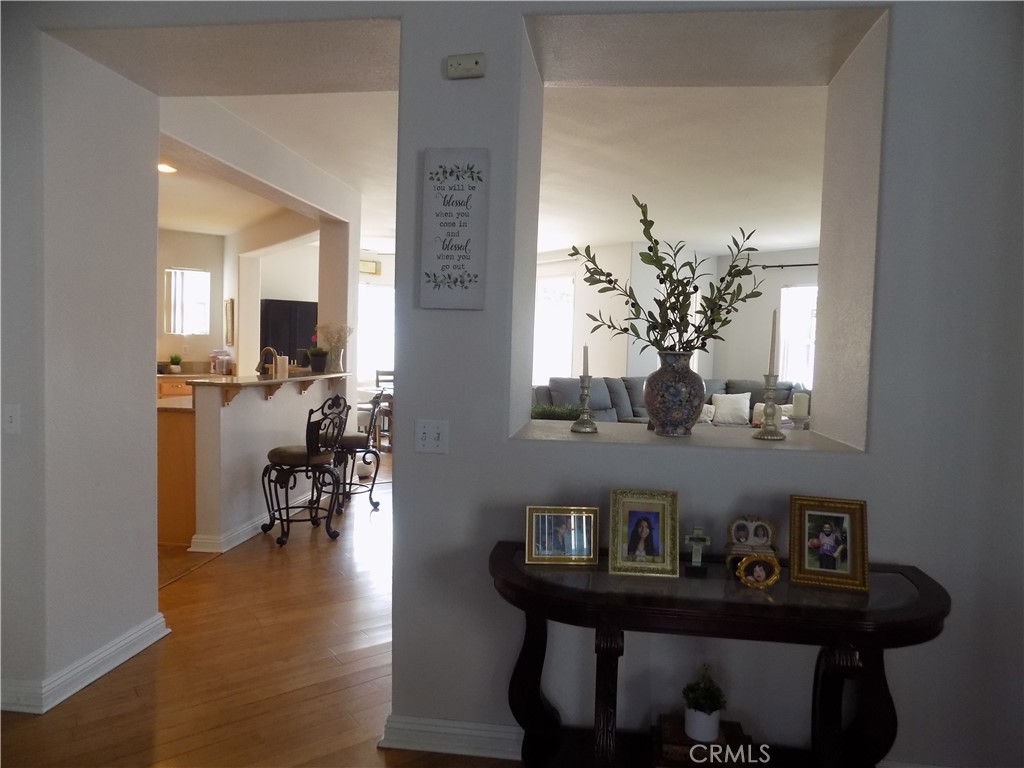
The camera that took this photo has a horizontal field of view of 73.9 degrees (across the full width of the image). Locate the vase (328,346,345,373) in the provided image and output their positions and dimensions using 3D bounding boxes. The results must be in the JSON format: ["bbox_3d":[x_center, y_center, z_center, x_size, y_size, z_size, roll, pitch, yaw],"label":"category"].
[{"bbox_3d":[-1.572,-0.213,6.075,0.146,0.232,0.146,2,3,7],"label":"vase"}]

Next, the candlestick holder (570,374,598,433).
[{"bbox_3d":[0.265,0.068,2.455,0.097,0.194,0.097,2,3,7],"label":"candlestick holder"}]

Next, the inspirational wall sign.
[{"bbox_3d":[-0.184,-0.495,2.186,0.205,0.512,0.030,2,3,8],"label":"inspirational wall sign"}]

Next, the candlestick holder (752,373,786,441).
[{"bbox_3d":[0.920,0.078,2.417,0.118,0.216,0.118,2,3,7],"label":"candlestick holder"}]

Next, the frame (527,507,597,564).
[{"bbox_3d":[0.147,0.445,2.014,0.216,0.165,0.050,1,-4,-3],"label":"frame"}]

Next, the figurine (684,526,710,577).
[{"bbox_3d":[0.522,0.473,1.925,0.069,0.138,0.040,2,3,8],"label":"figurine"}]

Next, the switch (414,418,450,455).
[{"bbox_3d":[-0.263,0.172,2.215,0.114,0.115,0.012,2,3,7],"label":"switch"}]

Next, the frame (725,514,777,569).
[{"bbox_3d":[0.696,0.463,1.992,0.150,0.160,0.065,2,-2,6],"label":"frame"}]

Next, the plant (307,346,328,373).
[{"bbox_3d":[-1.711,-0.222,5.994,0.185,0.230,0.185,2,3,8],"label":"plant"}]

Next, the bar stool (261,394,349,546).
[{"bbox_3d":[-1.474,0.566,4.824,0.582,1.002,0.523,3,3,27],"label":"bar stool"}]

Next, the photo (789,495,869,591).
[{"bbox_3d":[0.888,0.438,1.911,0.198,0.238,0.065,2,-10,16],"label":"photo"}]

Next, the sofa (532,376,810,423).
[{"bbox_3d":[2.219,0.498,8.204,3.000,0.980,2.400,4,4,38],"label":"sofa"}]

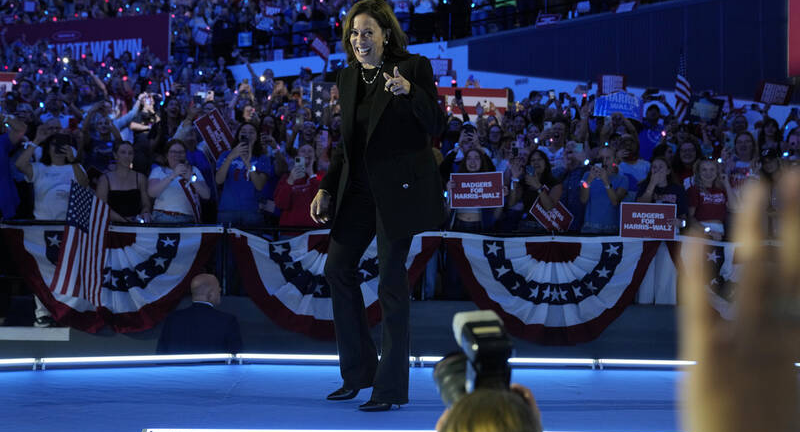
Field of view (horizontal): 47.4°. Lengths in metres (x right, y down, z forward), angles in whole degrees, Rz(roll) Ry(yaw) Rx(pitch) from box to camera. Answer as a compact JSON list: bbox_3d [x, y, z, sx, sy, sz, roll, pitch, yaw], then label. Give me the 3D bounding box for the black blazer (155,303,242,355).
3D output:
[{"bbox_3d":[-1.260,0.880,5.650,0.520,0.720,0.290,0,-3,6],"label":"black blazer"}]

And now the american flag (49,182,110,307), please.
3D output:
[{"bbox_3d":[-2.660,0.235,7.550,0.500,1.030,0.200,1,-3,-6],"label":"american flag"}]

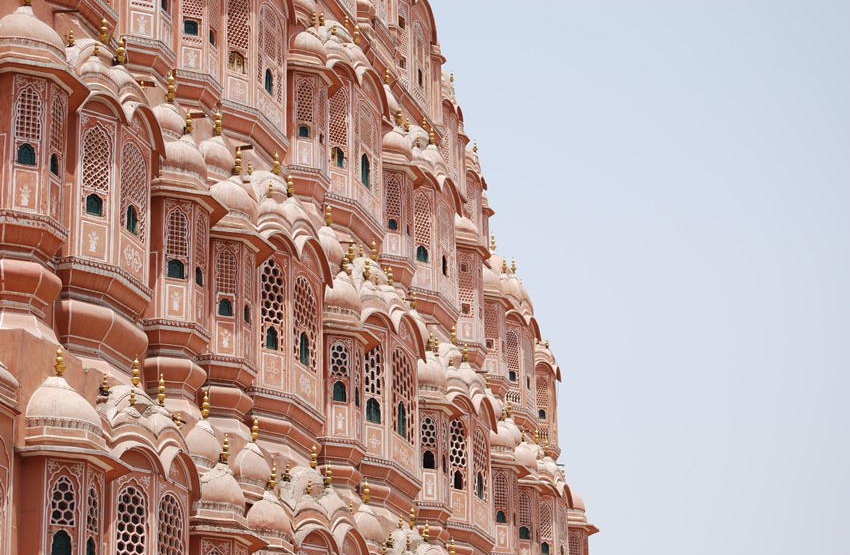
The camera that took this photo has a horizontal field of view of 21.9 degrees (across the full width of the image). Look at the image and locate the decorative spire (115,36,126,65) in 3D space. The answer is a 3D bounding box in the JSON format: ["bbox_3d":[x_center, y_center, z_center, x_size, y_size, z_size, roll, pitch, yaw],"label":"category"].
[{"bbox_3d":[-3.949,-2.952,28.586,0.117,0.408,0.117,-6,-18,15],"label":"decorative spire"}]

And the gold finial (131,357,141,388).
[{"bbox_3d":[-3.659,1.198,27.875,0.114,0.385,0.114,-1,-20,0],"label":"gold finial"}]

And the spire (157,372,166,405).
[{"bbox_3d":[-3.241,1.377,27.044,0.111,0.419,0.111,-1,-17,0],"label":"spire"}]

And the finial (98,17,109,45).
[{"bbox_3d":[-4.197,-3.223,28.744,0.118,0.369,0.118,-6,-18,15],"label":"finial"}]

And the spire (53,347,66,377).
[{"bbox_3d":[-4.327,1.003,26.095,0.136,0.373,0.136,-1,-20,0],"label":"spire"}]

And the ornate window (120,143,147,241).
[{"bbox_3d":[-3.716,-1.103,27.919,0.120,1.221,0.790,-6,-18,15],"label":"ornate window"}]

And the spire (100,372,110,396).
[{"bbox_3d":[-3.778,1.256,25.998,0.095,0.262,0.095,-6,-18,15],"label":"spire"}]

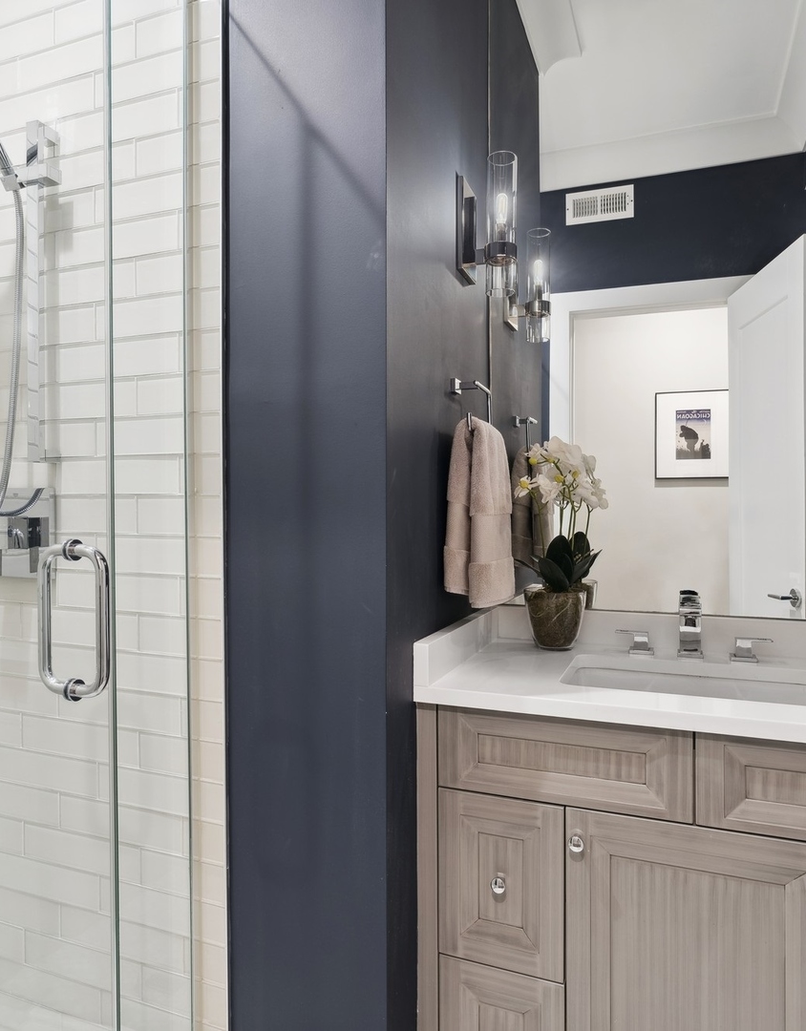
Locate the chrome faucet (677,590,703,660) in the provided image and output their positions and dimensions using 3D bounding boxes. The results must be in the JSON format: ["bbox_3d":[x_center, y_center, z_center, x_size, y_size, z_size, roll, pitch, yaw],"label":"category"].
[{"bbox_3d":[0.619,0.232,1.476,0.050,0.161,0.152,0,0,21],"label":"chrome faucet"}]

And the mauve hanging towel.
[{"bbox_3d":[0.163,-0.018,1.458,0.116,0.400,0.220,0,0,21],"label":"mauve hanging towel"}]

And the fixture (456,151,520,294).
[{"bbox_3d":[0.197,-0.647,1.539,0.127,0.307,0.104,0,0,21],"label":"fixture"}]

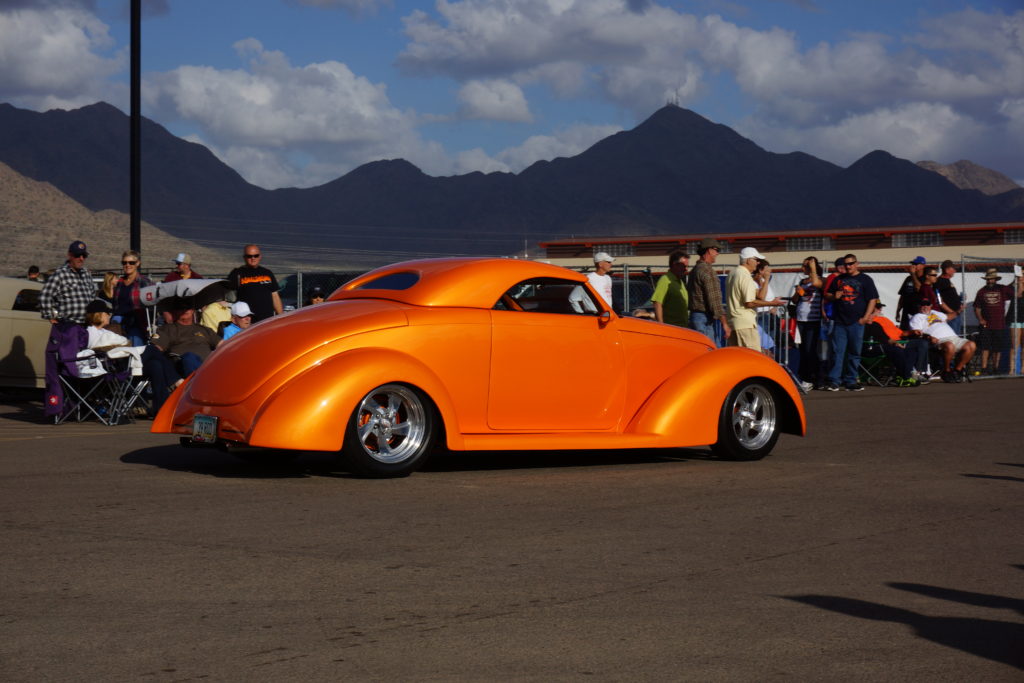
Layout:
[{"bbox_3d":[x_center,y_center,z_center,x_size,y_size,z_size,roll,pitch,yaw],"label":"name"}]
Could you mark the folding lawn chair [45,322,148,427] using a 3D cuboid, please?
[{"bbox_3d":[-3.905,0.309,19.994,0.720,0.940,0.800,0,1,13],"label":"folding lawn chair"}]

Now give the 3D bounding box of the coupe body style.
[{"bbox_3d":[-0.126,0.133,14.734,4.560,1.400,1.830,-1,1,-33],"label":"coupe body style"}]

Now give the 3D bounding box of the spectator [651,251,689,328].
[{"bbox_3d":[1.792,-0.158,24.290,0.380,1.750,0.540,0,1,28],"label":"spectator"}]

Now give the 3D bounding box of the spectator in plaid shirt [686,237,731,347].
[{"bbox_3d":[2.077,-0.165,22.789,0.400,1.800,0.520,0,1,-24],"label":"spectator in plaid shirt"}]

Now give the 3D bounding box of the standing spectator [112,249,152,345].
[{"bbox_3d":[-3.782,-0.066,21.190,0.500,1.660,0.340,0,1,-1],"label":"standing spectator"}]

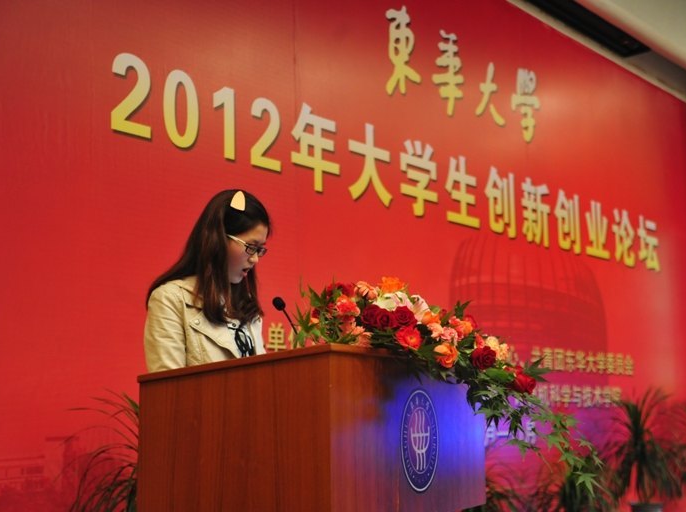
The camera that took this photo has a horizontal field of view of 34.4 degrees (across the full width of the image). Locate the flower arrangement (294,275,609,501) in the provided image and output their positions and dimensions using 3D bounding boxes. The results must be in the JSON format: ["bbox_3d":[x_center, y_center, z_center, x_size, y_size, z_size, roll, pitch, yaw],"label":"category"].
[{"bbox_3d":[0.283,0.310,2.807,0.695,0.521,0.654,-4,-9,25],"label":"flower arrangement"}]

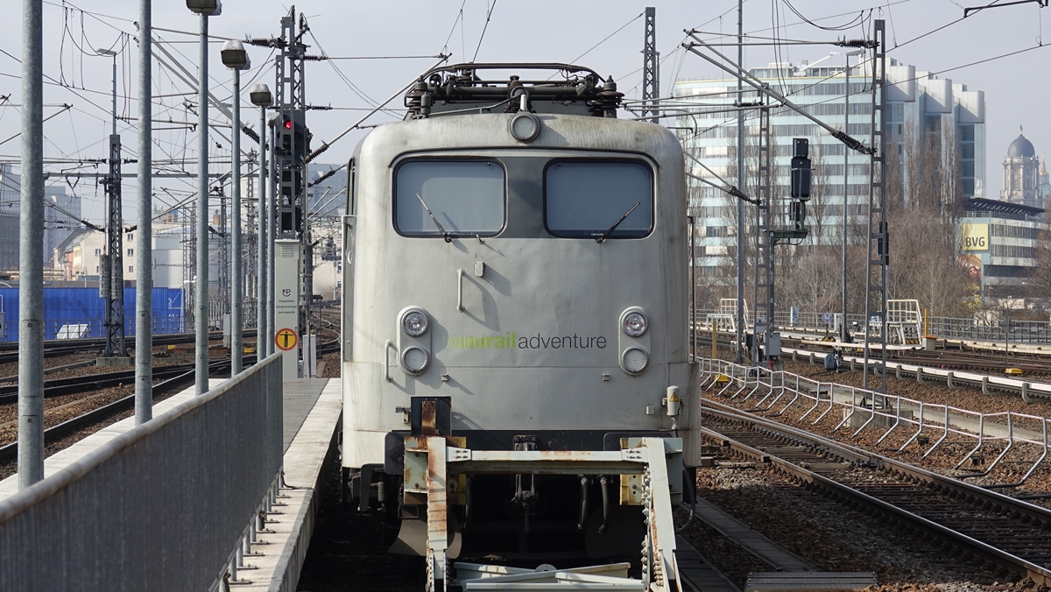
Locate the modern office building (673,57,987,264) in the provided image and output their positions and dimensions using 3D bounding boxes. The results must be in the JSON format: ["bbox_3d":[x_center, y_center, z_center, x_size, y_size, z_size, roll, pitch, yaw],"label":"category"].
[{"bbox_3d":[56.640,-16.000,538.110,44.000,48.000,70.000,0,0,19],"label":"modern office building"}]

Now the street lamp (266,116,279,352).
[{"bbox_3d":[-4.278,-0.802,49.210,0.360,4.640,0.700,0,0,-3],"label":"street lamp"}]

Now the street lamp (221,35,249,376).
[{"bbox_3d":[-3.666,-0.855,37.000,0.360,4.770,0.700,0,0,-3],"label":"street lamp"}]

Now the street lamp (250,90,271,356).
[{"bbox_3d":[-3.996,-0.850,44.400,0.360,4.750,0.700,0,0,-3],"label":"street lamp"}]

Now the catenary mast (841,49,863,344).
[{"bbox_3d":[14.414,-4.372,127.962,0.950,12.880,0.350,0,0,6],"label":"catenary mast"}]

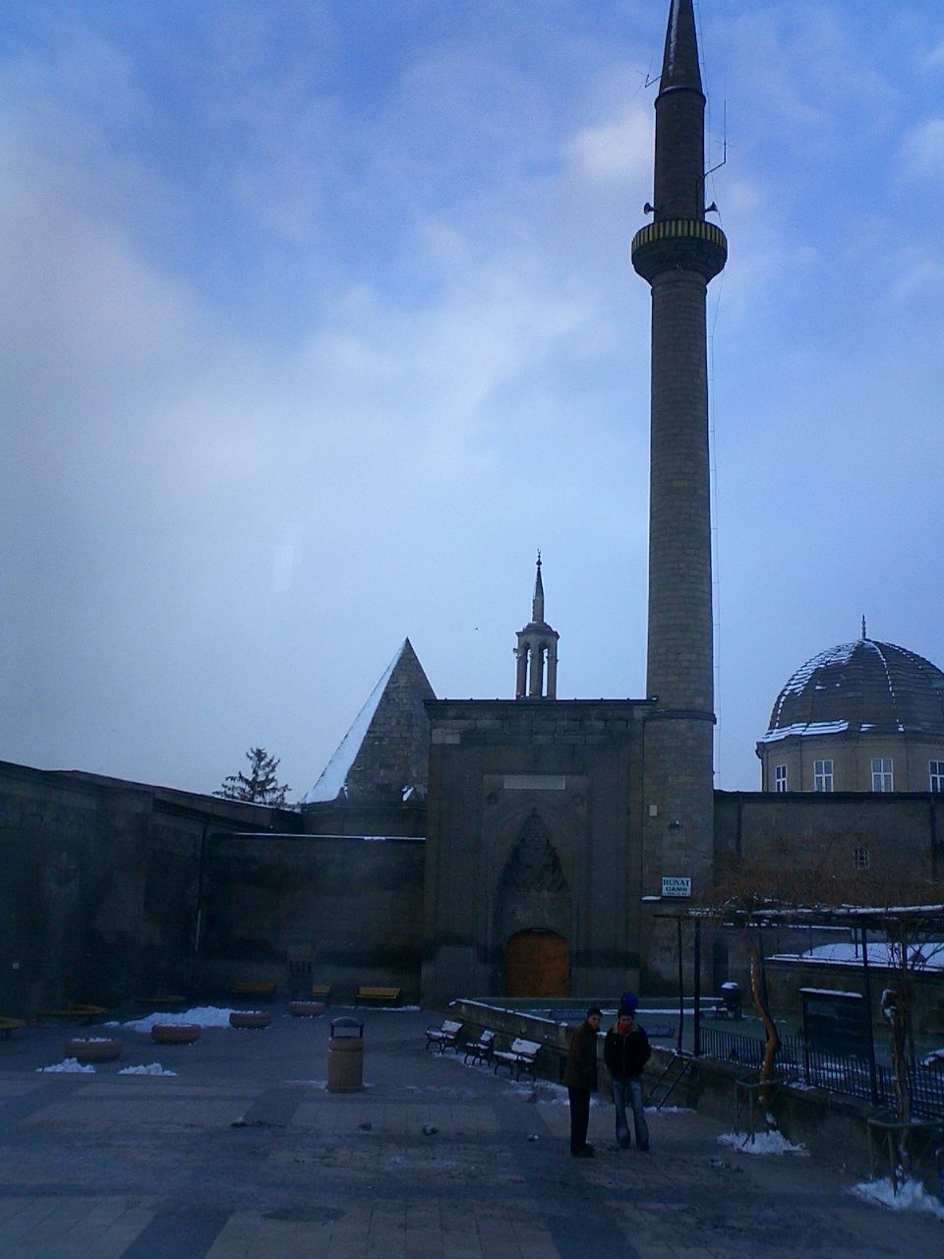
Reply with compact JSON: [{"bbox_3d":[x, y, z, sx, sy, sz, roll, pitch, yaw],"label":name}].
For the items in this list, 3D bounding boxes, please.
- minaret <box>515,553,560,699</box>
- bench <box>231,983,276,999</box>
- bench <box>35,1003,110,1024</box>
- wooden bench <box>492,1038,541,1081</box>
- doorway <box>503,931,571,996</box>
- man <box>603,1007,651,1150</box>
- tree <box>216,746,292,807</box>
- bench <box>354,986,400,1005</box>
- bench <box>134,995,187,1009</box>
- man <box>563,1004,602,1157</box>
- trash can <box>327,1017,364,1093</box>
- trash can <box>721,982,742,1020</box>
[{"bbox_3d":[2.402,-0.010,48.594,1.550,5.680,1.550,2,-12,-2],"label":"minaret"},{"bbox_3d":[-7.006,11.604,43.084,1.450,0.630,0.520,1,-12,2],"label":"bench"},{"bbox_3d":[-9.749,9.367,32.908,1.600,0.600,0.550,10,-14,-32],"label":"bench"},{"bbox_3d":[0.837,7.971,24.893,0.500,0.660,1.250,6,-13,-21],"label":"wooden bench"},{"bbox_3d":[2.037,10.567,42.547,2.050,2.100,0.350,1,-12,5],"label":"doorway"},{"bbox_3d":[2.014,5.816,17.512,0.580,1.720,0.360,0,-12,7],"label":"man"},{"bbox_3d":[-10.232,10.666,61.075,5.000,10.800,5.000,1,-12,0],"label":"tree"},{"bbox_3d":[-2.981,11.644,42.693,1.500,0.640,0.520,1,-12,5],"label":"bench"},{"bbox_3d":[-9.259,11.073,40.026,0.580,0.720,1.550,-4,-13,22],"label":"bench"},{"bbox_3d":[1.395,5.688,17.072,0.380,1.760,0.470,-7,-15,34],"label":"man"},{"bbox_3d":[-2.135,7.172,22.742,0.540,1.140,0.540,2,-12,0],"label":"trash can"},{"bbox_3d":[6.183,8.837,32.106,0.490,0.820,0.490,-1,-12,15],"label":"trash can"}]

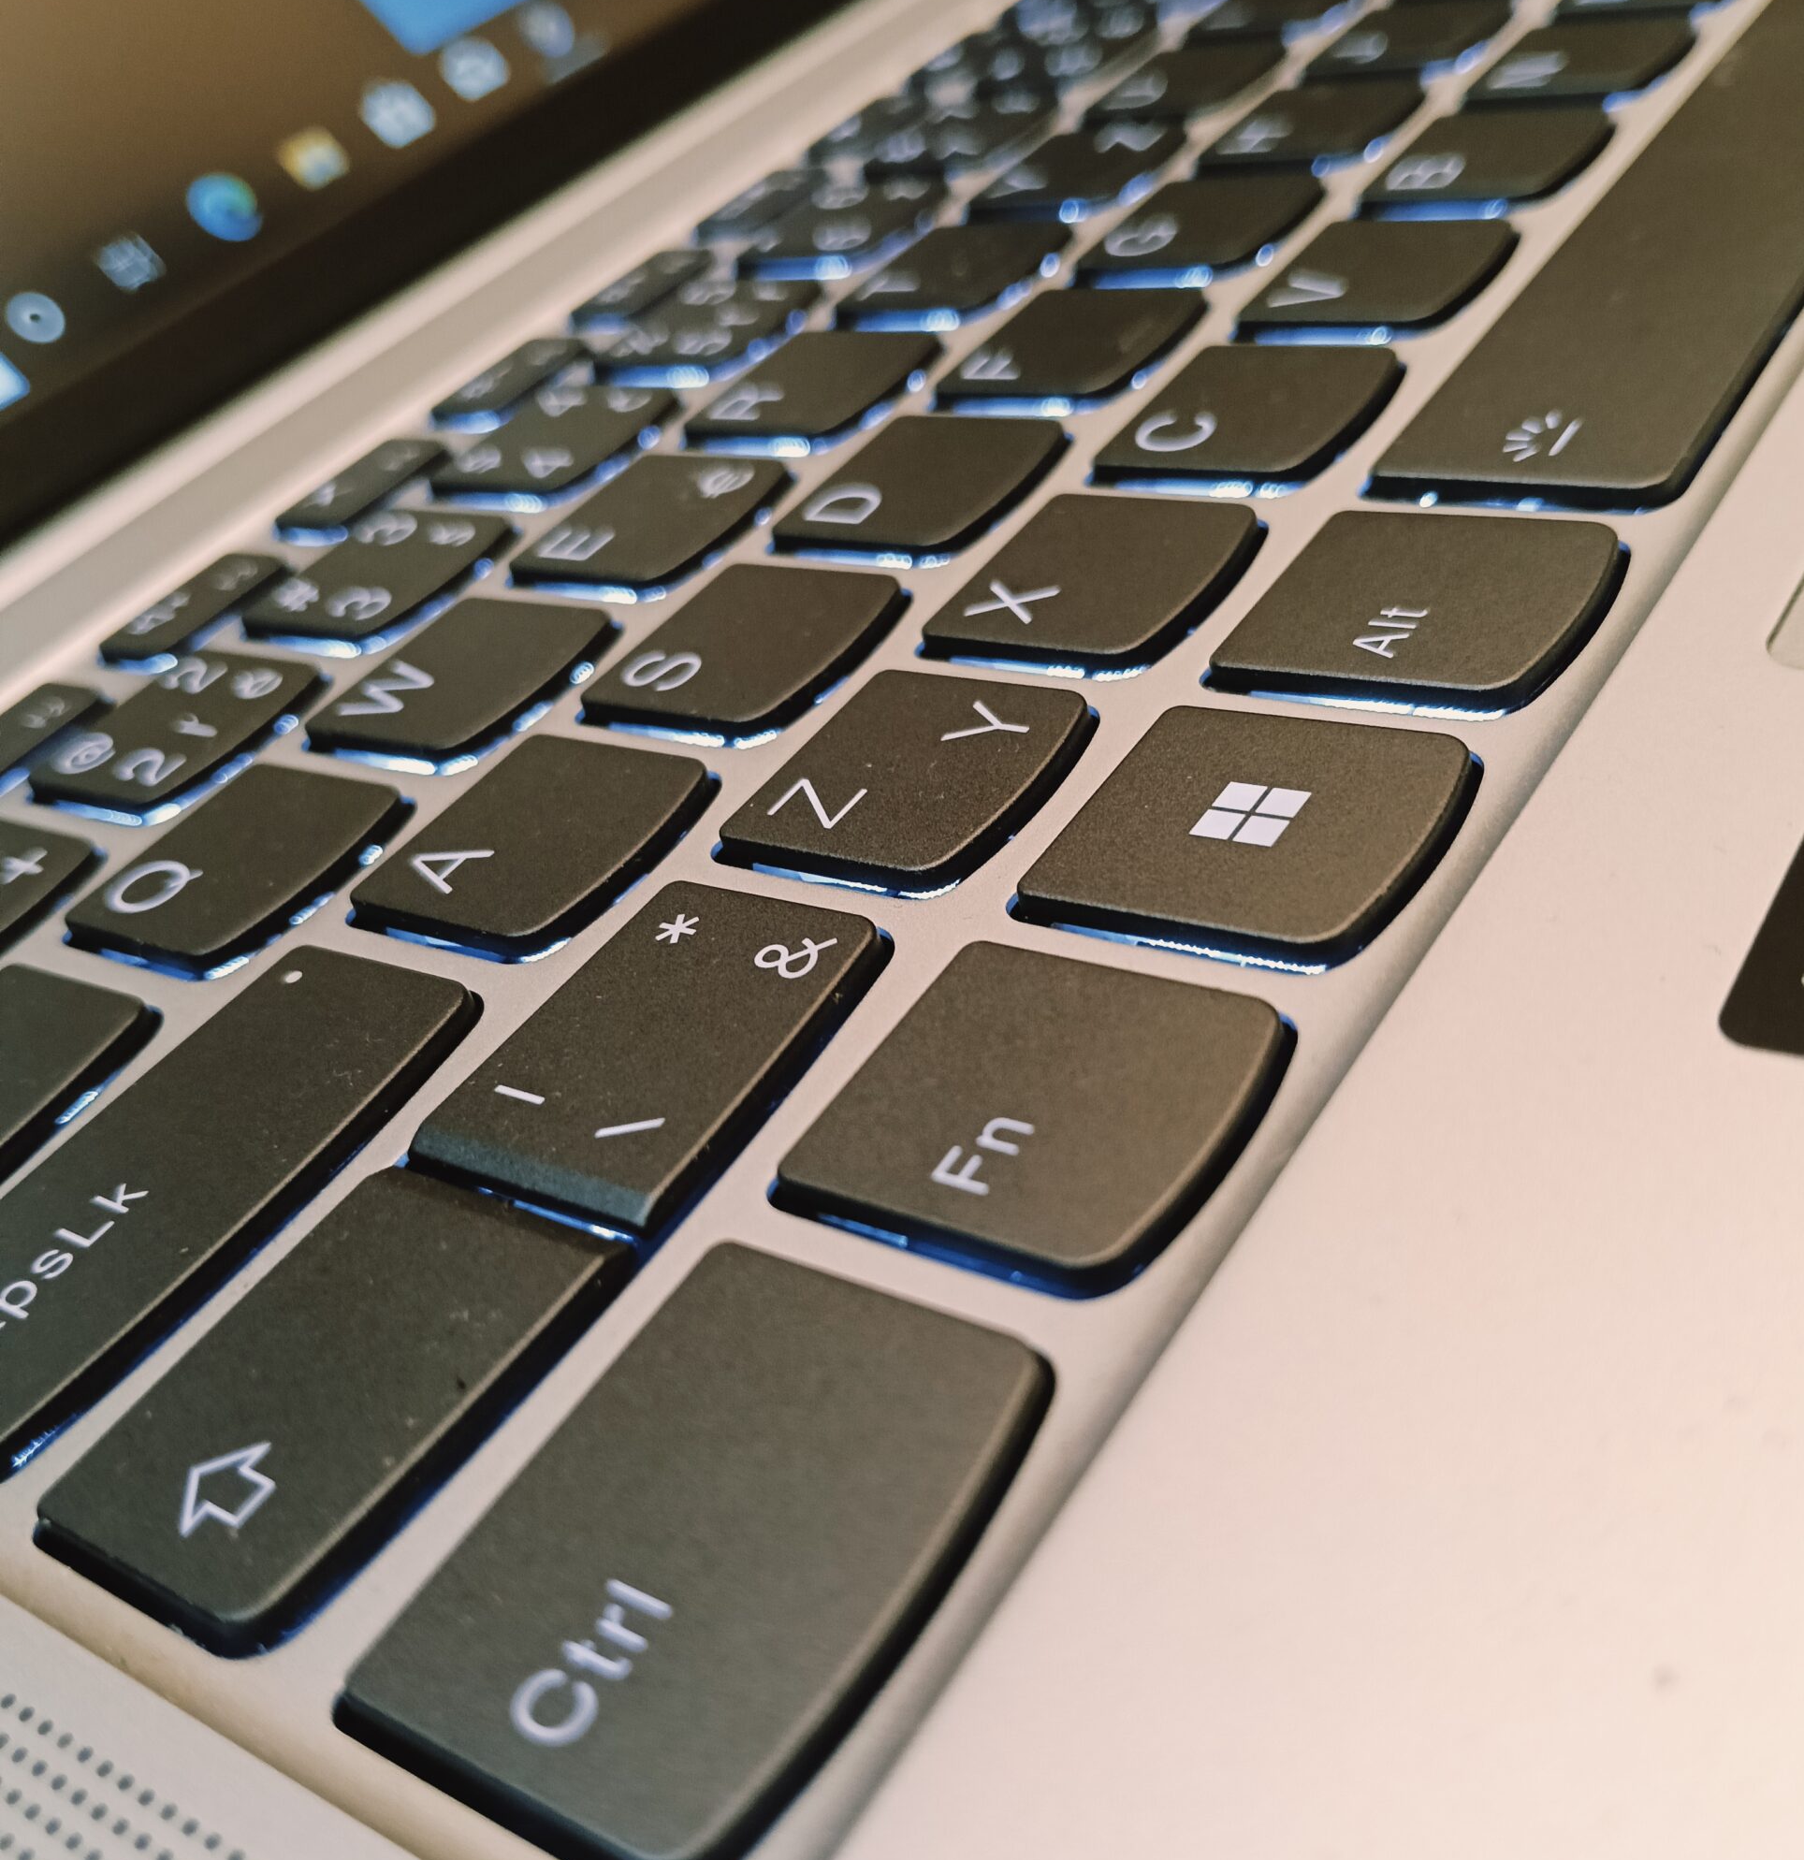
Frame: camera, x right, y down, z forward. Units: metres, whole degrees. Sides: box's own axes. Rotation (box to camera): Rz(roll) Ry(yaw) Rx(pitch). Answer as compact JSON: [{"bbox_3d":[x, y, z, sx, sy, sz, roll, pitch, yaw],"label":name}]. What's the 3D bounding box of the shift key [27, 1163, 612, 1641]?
[{"bbox_3d":[-0.022,0.018,0.072,0.014,0.003,0.019,12,46,36],"label":"shift key"}]

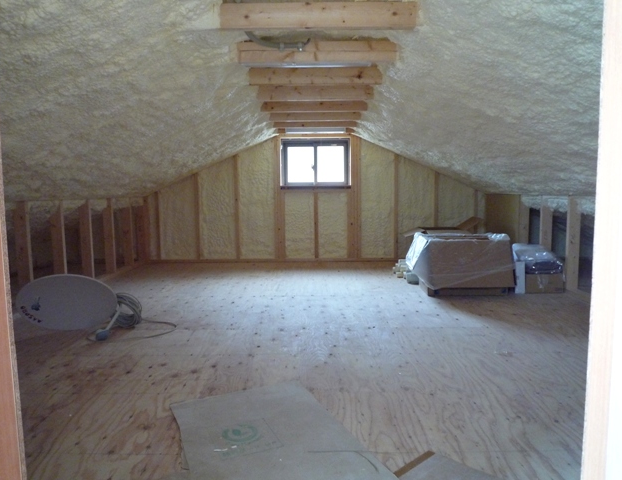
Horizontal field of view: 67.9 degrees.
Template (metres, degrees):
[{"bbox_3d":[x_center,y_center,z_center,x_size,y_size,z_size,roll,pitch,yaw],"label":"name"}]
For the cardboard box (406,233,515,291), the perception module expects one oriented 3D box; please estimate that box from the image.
[{"bbox_3d":[1.187,0.155,3.782,0.730,0.400,0.570,0,5,1],"label":"cardboard box"}]

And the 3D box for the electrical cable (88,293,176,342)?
[{"bbox_3d":[-0.993,0.428,2.660,0.400,0.170,0.460,0,5,1],"label":"electrical cable"}]

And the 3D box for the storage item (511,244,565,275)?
[{"bbox_3d":[1.817,0.137,3.823,0.370,0.210,0.460,0,5,1],"label":"storage item"}]

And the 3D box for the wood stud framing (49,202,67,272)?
[{"bbox_3d":[-2.042,0.049,3.735,0.097,0.750,0.040,0,5,1],"label":"wood stud framing"}]

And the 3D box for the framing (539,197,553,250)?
[{"bbox_3d":[2.147,-0.024,4.216,0.097,0.760,0.040,0,5,1],"label":"framing"}]

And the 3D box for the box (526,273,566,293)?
[{"bbox_3d":[1.862,0.327,3.848,0.310,0.163,0.330,0,6,0],"label":"box"}]

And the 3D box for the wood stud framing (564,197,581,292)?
[{"bbox_3d":[2.119,0.024,3.744,0.097,0.760,0.040,0,5,1],"label":"wood stud framing"}]

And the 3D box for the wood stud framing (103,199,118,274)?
[{"bbox_3d":[-1.984,-0.042,4.582,0.090,0.745,0.042,0,6,0],"label":"wood stud framing"}]

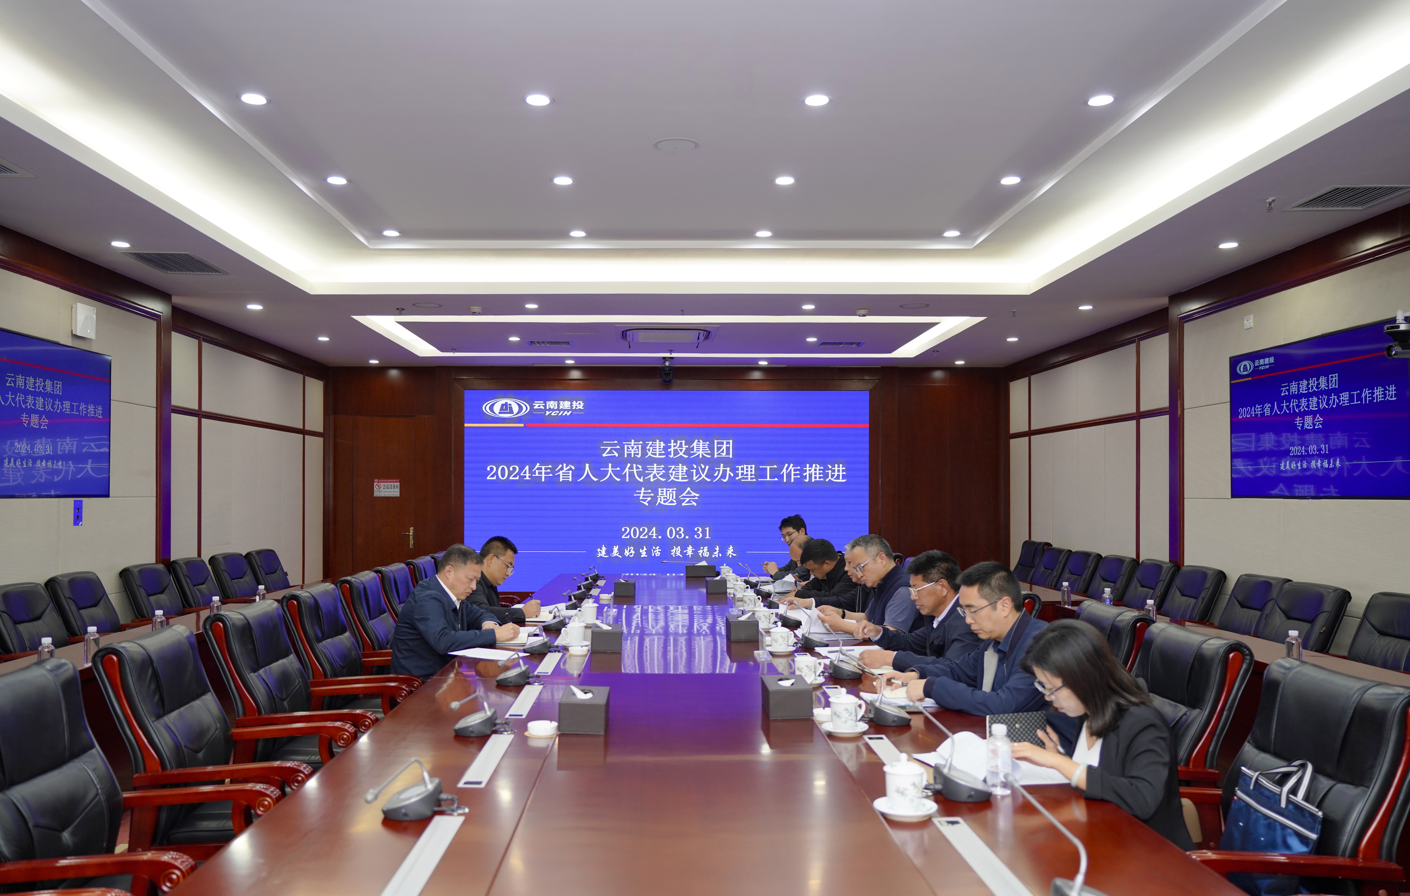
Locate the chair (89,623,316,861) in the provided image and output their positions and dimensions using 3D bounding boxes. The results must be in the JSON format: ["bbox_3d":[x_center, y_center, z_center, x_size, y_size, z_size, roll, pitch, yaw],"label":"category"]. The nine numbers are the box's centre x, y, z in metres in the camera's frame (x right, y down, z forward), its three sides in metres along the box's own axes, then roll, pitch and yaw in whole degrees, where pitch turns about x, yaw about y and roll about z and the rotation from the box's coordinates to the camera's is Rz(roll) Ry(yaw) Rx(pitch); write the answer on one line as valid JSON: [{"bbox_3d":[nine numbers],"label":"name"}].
[{"bbox_3d":[-1.512,1.135,3.340,0.680,1.060,0.610,0,-2,-1],"label":"chair"}]

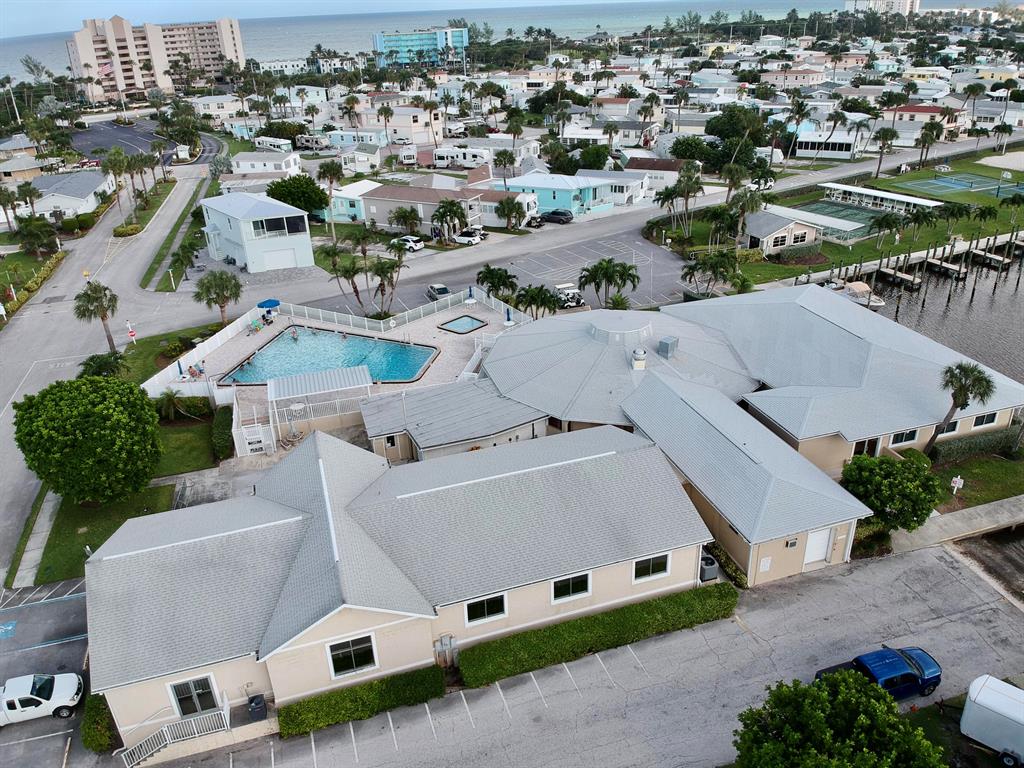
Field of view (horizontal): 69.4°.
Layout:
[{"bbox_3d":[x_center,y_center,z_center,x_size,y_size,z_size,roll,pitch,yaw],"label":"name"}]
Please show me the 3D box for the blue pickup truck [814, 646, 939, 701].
[{"bbox_3d":[16.198,12.839,32.254,5.350,1.800,1.900,-11,28,-15],"label":"blue pickup truck"}]

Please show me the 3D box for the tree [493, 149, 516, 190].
[{"bbox_3d":[-1.089,-31.805,114.844,3.800,8.800,3.800,-3,27,0],"label":"tree"}]

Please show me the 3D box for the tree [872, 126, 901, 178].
[{"bbox_3d":[61.335,-38.216,122.717,4.500,8.100,4.400,-2,27,0],"label":"tree"}]

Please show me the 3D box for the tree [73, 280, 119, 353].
[{"bbox_3d":[-37.740,-5.975,68.793,4.200,7.200,4.100,-2,27,0],"label":"tree"}]

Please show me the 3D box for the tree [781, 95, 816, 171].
[{"bbox_3d":[49.768,-43.749,130.149,6.400,12.000,6.000,-2,27,0],"label":"tree"}]

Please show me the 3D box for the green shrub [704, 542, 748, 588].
[{"bbox_3d":[11.770,9.840,40.900,0.750,0.680,3.600,-10,28,-14],"label":"green shrub"}]

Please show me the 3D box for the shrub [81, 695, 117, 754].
[{"bbox_3d":[-18.955,15.474,33.549,1.400,1.200,2.600,-10,28,-15],"label":"shrub"}]

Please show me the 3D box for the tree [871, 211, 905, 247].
[{"bbox_3d":[46.311,-19.152,90.768,4.300,4.700,4.100,11,30,25],"label":"tree"}]

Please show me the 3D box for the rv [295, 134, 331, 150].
[{"bbox_3d":[-45.180,-54.790,167.300,7.600,3.450,2.500,5,28,14],"label":"rv"}]

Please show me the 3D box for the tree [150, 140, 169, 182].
[{"bbox_3d":[-67.960,-43.103,142.614,3.140,7.610,3.140,-15,29,-21],"label":"tree"}]

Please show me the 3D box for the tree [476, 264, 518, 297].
[{"bbox_3d":[-1.440,-10.320,76.860,4.330,4.390,4.330,-3,27,-1],"label":"tree"}]

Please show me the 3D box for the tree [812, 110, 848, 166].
[{"bbox_3d":[56.971,-43.641,131.489,6.200,9.800,4.800,9,29,21],"label":"tree"}]

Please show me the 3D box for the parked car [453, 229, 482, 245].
[{"bbox_3d":[-6.088,-19.650,99.267,4.500,1.420,1.850,19,34,35],"label":"parked car"}]

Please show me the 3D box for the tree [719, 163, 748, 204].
[{"bbox_3d":[29.910,-25.940,100.600,3.770,7.980,3.770,6,28,15],"label":"tree"}]

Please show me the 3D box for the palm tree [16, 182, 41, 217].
[{"bbox_3d":[-78.719,-29.487,119.453,3.900,6.700,3.800,-19,32,-29],"label":"palm tree"}]

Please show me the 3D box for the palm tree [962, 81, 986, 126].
[{"bbox_3d":[102.293,-61.432,163.429,4.560,9.070,4.560,13,31,28],"label":"palm tree"}]

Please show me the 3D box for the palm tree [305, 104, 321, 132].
[{"bbox_3d":[-42.480,-54.520,158.980,3.300,10.420,3.300,-9,28,-12],"label":"palm tree"}]

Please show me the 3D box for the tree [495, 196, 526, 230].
[{"bbox_3d":[-0.225,-23.787,103.353,4.300,4.600,4.000,-2,27,0],"label":"tree"}]

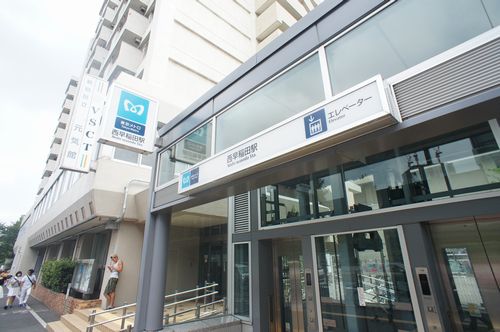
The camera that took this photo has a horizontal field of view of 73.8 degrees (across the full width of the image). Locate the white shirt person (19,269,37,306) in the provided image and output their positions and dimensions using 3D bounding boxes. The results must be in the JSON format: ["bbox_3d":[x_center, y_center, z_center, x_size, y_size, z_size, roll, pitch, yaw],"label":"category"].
[{"bbox_3d":[-10.475,5.757,15.744,0.550,1.680,0.400,12,-24,-30],"label":"white shirt person"}]

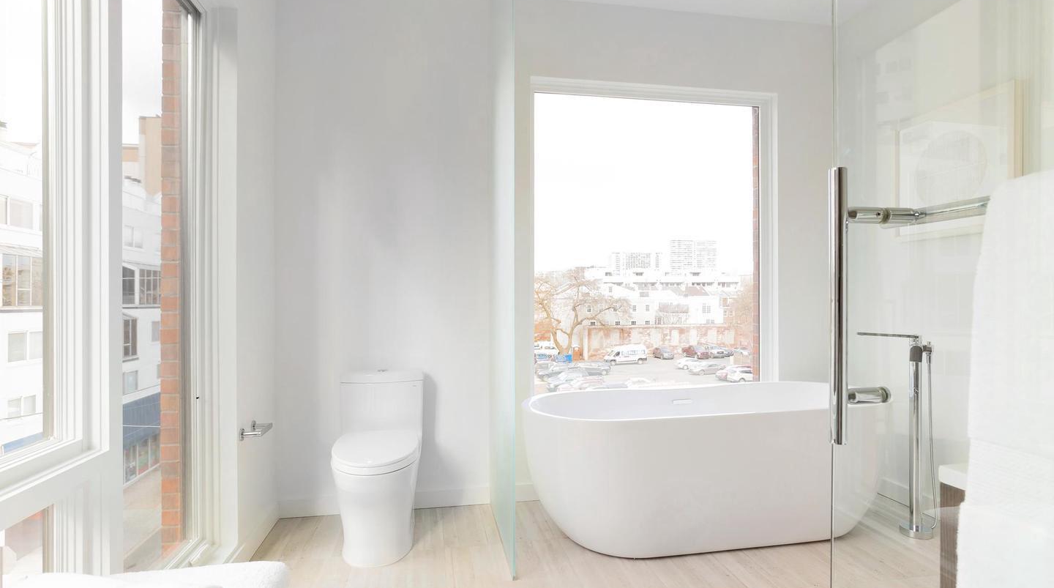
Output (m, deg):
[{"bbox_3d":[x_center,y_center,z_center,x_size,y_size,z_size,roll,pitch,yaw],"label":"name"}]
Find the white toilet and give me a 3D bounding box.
[{"bbox_3d":[-0.670,0.751,2.348,0.395,0.733,0.710,0,0,-10],"label":"white toilet"}]

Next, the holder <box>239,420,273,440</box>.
[{"bbox_3d":[-1.120,0.567,2.194,0.082,0.053,0.196,0,0,-10],"label":"holder"}]

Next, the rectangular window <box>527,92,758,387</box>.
[{"bbox_3d":[0.728,-0.155,3.082,1.391,1.960,0.035,0,0,-10],"label":"rectangular window"}]

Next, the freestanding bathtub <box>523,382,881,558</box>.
[{"bbox_3d":[0.876,0.811,2.560,1.782,0.603,0.727,0,0,-11],"label":"freestanding bathtub"}]

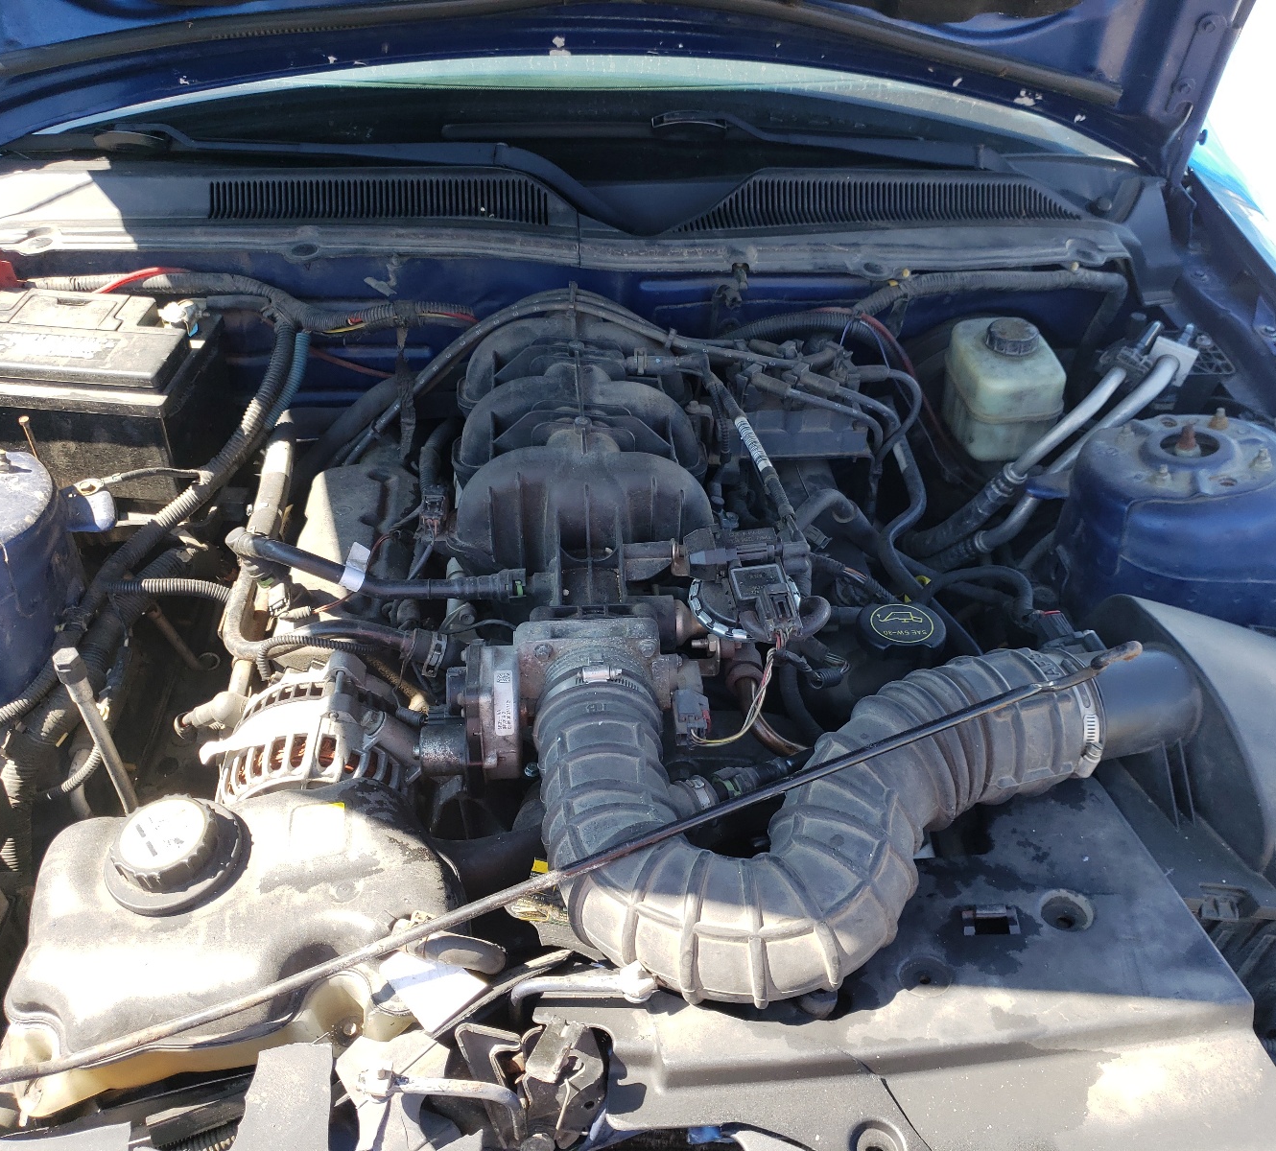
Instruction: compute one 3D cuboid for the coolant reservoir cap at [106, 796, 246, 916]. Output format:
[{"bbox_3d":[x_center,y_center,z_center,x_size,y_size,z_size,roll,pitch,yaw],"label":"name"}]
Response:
[{"bbox_3d":[-0.311,0.181,0.769,0.087,0.032,0.087,-2,41,-5],"label":"coolant reservoir cap"}]

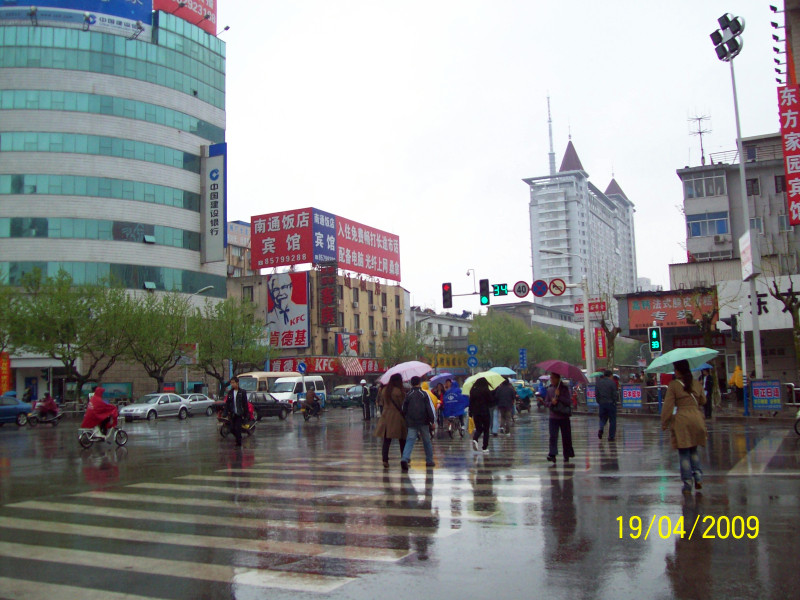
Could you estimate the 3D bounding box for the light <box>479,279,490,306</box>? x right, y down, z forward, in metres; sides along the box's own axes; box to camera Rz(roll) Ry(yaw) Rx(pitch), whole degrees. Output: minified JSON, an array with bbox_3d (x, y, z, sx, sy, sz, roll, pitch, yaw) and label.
[{"bbox_3d":[4.209,-0.357,41.200,0.420,1.250,0.300,-4,-6,23],"label":"light"}]

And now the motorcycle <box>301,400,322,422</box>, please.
[{"bbox_3d":[-4.031,5.043,38.516,0.680,1.050,1.850,-4,-7,26],"label":"motorcycle"}]

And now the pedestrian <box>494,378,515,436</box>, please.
[{"bbox_3d":[2.989,3.014,23.708,0.520,1.680,0.420,-4,-6,21],"label":"pedestrian"}]

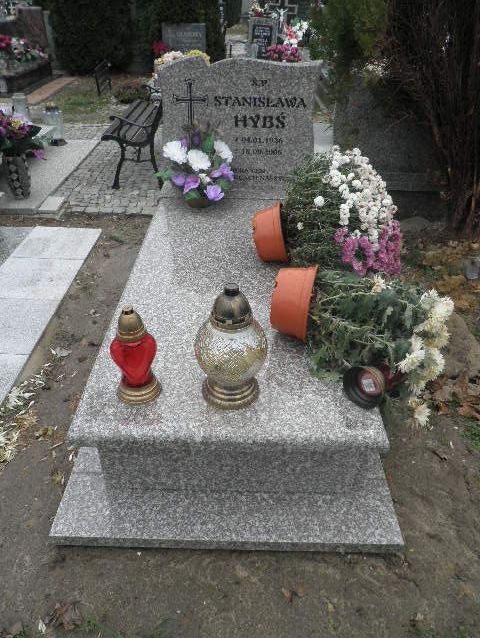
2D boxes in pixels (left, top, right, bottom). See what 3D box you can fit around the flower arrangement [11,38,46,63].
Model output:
[{"bbox_3d":[-2.801,-3.557,6.577,0.456,0.281,0.330,1,36,0],"label":"flower arrangement"}]

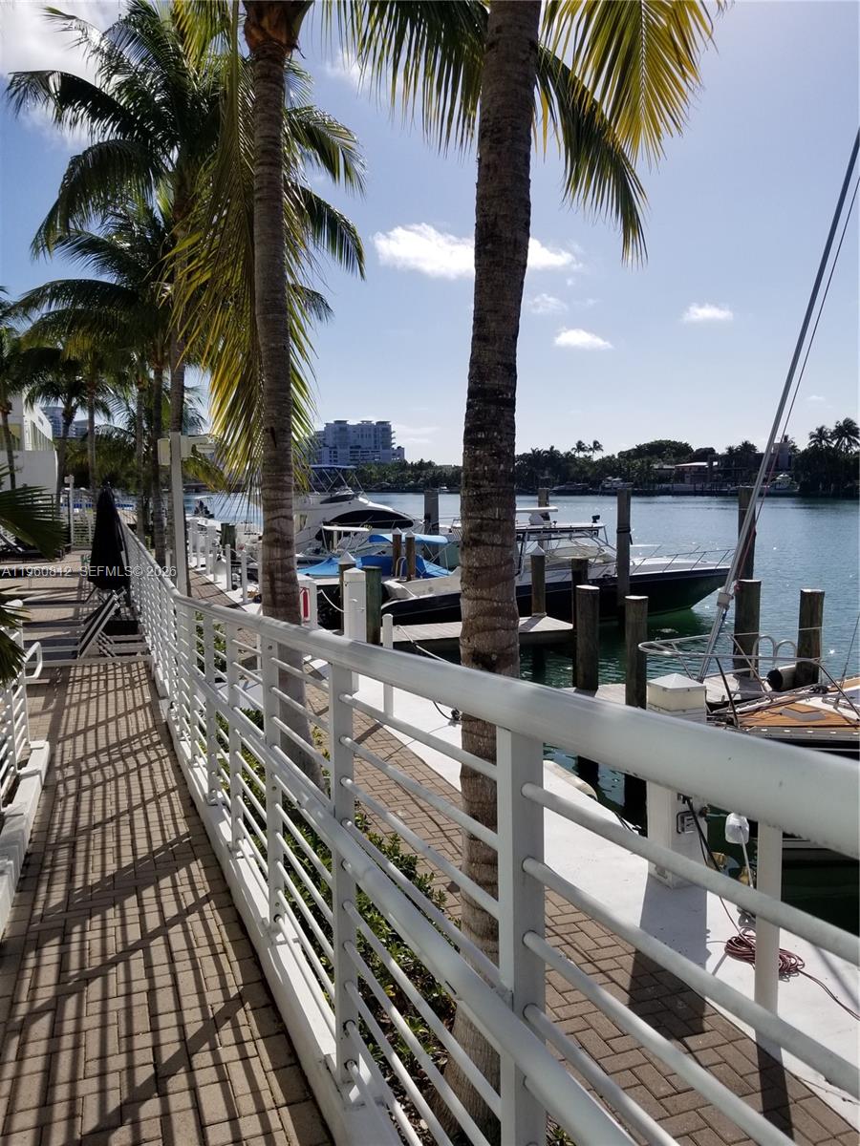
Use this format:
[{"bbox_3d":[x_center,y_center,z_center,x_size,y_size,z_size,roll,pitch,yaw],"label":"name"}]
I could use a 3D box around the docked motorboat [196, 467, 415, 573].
[{"bbox_3d":[-4.644,-2.503,36.162,9.600,4.000,3.400,-3,6,-21],"label":"docked motorboat"}]

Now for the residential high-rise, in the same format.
[{"bbox_3d":[-40.843,-68.521,500.908,51.000,39.000,26.000,-1,6,-5],"label":"residential high-rise"}]

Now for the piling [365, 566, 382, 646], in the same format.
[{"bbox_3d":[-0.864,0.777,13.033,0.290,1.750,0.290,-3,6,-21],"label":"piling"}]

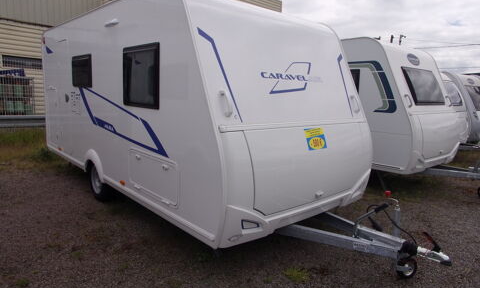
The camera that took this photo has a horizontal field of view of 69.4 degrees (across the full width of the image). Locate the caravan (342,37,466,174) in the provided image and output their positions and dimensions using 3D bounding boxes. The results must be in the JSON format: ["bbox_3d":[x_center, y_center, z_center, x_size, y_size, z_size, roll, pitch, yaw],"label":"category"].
[{"bbox_3d":[1.954,-0.897,8.074,2.200,2.349,5.200,-5,9,-39],"label":"caravan"}]

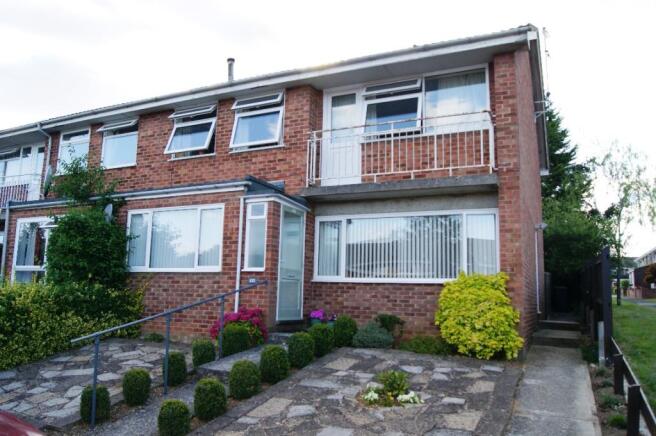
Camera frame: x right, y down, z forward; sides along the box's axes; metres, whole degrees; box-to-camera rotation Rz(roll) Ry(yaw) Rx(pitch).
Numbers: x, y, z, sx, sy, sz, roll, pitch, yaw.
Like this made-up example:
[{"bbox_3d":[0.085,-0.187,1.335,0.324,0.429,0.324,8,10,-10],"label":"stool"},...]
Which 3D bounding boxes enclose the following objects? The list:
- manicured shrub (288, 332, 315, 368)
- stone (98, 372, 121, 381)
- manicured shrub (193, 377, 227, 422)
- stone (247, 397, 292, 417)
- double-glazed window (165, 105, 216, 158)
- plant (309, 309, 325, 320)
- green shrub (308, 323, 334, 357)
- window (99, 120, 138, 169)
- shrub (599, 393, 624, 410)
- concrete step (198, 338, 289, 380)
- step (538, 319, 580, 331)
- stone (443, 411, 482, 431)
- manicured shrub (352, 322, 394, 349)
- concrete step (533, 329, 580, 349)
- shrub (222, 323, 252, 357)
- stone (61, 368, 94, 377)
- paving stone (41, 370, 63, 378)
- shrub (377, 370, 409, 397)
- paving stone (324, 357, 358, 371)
[{"bbox_3d":[-0.384,1.957,7.261,0.382,0.502,0.382,1,-8,0],"label":"manicured shrub"},{"bbox_3d":[-3.040,2.229,6.809,0.440,0.040,0.255,-3,-2,41],"label":"stone"},{"bbox_3d":[-1.256,1.952,5.321,0.339,0.449,0.339,1,-8,0],"label":"manicured shrub"},{"bbox_3d":[-0.631,2.212,5.658,0.340,0.050,0.569,-2,-1,21],"label":"stone"},{"bbox_3d":[-2.892,-1.859,10.376,1.130,1.130,0.270,-2,-9,25],"label":"double-glazed window"},{"bbox_3d":[-0.213,1.790,9.119,0.300,0.220,0.280,-3,-9,25],"label":"plant"},{"bbox_3d":[-0.101,1.993,8.137,0.430,0.500,0.430,1,-9,0],"label":"green shrub"},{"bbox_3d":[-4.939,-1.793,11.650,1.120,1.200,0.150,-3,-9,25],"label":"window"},{"bbox_3d":[3.363,2.145,5.830,0.300,0.160,0.280,-3,-9,25],"label":"shrub"},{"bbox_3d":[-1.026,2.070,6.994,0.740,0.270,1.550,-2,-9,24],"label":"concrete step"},{"bbox_3d":[4.688,2.178,9.955,0.740,0.160,0.500,-2,-9,24],"label":"step"},{"bbox_3d":[1.286,1.966,4.754,0.346,0.045,0.607,-2,-5,21],"label":"stone"},{"bbox_3d":[0.780,2.012,8.415,0.700,0.440,0.600,-3,-9,25],"label":"manicured shrub"},{"bbox_3d":[4.034,2.159,8.648,0.760,0.160,1.100,-2,-9,25],"label":"concrete step"},{"bbox_3d":[-1.405,1.877,7.520,0.430,0.520,0.430,1,-8,0],"label":"shrub"},{"bbox_3d":[-3.561,2.250,7.093,0.545,0.050,0.339,-2,-1,0],"label":"stone"},{"bbox_3d":[-3.882,2.219,6.909,0.225,0.045,0.414,-1,-2,-25],"label":"paving stone"},{"bbox_3d":[0.830,2.096,6.319,0.400,0.260,0.380,-3,-9,25],"label":"shrub"},{"bbox_3d":[0.216,2.206,7.346,0.390,0.040,0.610,-2,-1,25],"label":"paving stone"}]

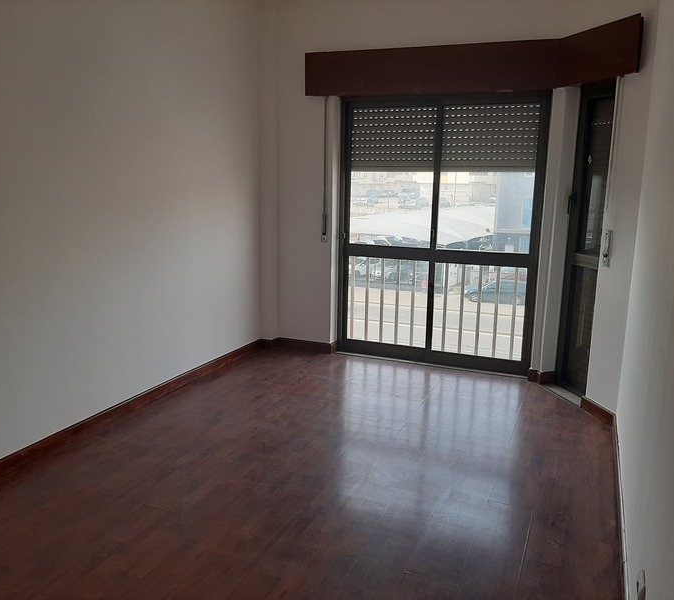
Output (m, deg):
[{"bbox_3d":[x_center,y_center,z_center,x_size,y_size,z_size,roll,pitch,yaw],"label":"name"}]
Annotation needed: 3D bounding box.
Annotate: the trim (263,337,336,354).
[{"bbox_3d":[-0.328,0.371,5.138,0.620,0.072,0.025,6,12,22],"label":"trim"}]

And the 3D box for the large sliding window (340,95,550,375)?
[{"bbox_3d":[0.730,-0.508,4.670,1.534,1.981,0.080,6,12,22],"label":"large sliding window"}]

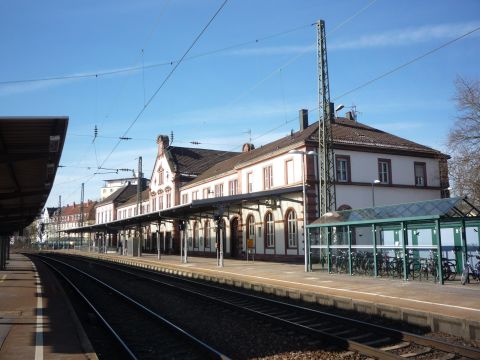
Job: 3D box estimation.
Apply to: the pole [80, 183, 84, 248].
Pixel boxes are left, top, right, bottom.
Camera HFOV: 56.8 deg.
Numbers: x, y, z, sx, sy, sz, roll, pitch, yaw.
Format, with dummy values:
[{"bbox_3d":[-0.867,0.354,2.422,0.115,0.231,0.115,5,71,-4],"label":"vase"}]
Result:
[{"bbox_3d":[-35.100,8.186,99.070,0.720,15.100,0.720,5,-10,-31],"label":"pole"}]

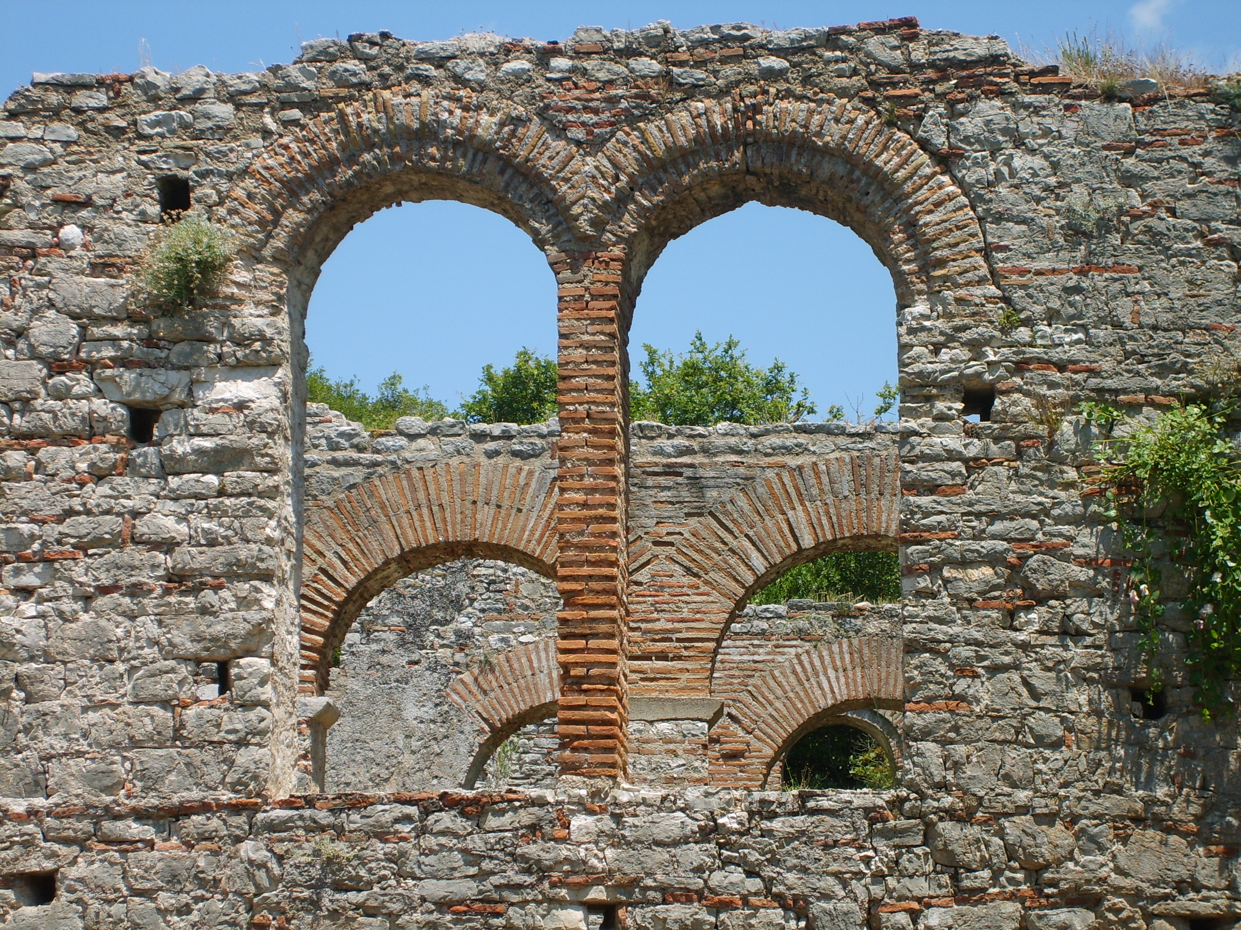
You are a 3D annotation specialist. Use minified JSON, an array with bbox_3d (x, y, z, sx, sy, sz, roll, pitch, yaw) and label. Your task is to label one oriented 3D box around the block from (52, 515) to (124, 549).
[{"bbox_3d":[-3.100,0.420,19.402,0.415,0.196,0.270,-1,-12,5],"label":"block"}]

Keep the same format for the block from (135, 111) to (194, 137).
[{"bbox_3d":[-2.638,-1.958,19.270,0.342,0.155,0.220,-1,-13,5],"label":"block"}]

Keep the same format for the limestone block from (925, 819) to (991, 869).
[{"bbox_3d":[1.907,2.150,18.542,0.350,0.267,0.270,-1,-12,5],"label":"limestone block"}]

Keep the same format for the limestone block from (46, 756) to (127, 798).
[{"bbox_3d":[-2.961,1.760,18.466,0.441,0.226,0.270,-1,-13,5],"label":"limestone block"}]

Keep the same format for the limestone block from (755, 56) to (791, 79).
[{"bbox_3d":[0.860,-2.216,18.592,0.196,0.134,0.160,-1,-15,2],"label":"limestone block"}]

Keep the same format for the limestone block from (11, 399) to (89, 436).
[{"bbox_3d":[-3.245,-0.242,18.948,0.453,0.216,0.260,-1,-13,5],"label":"limestone block"}]

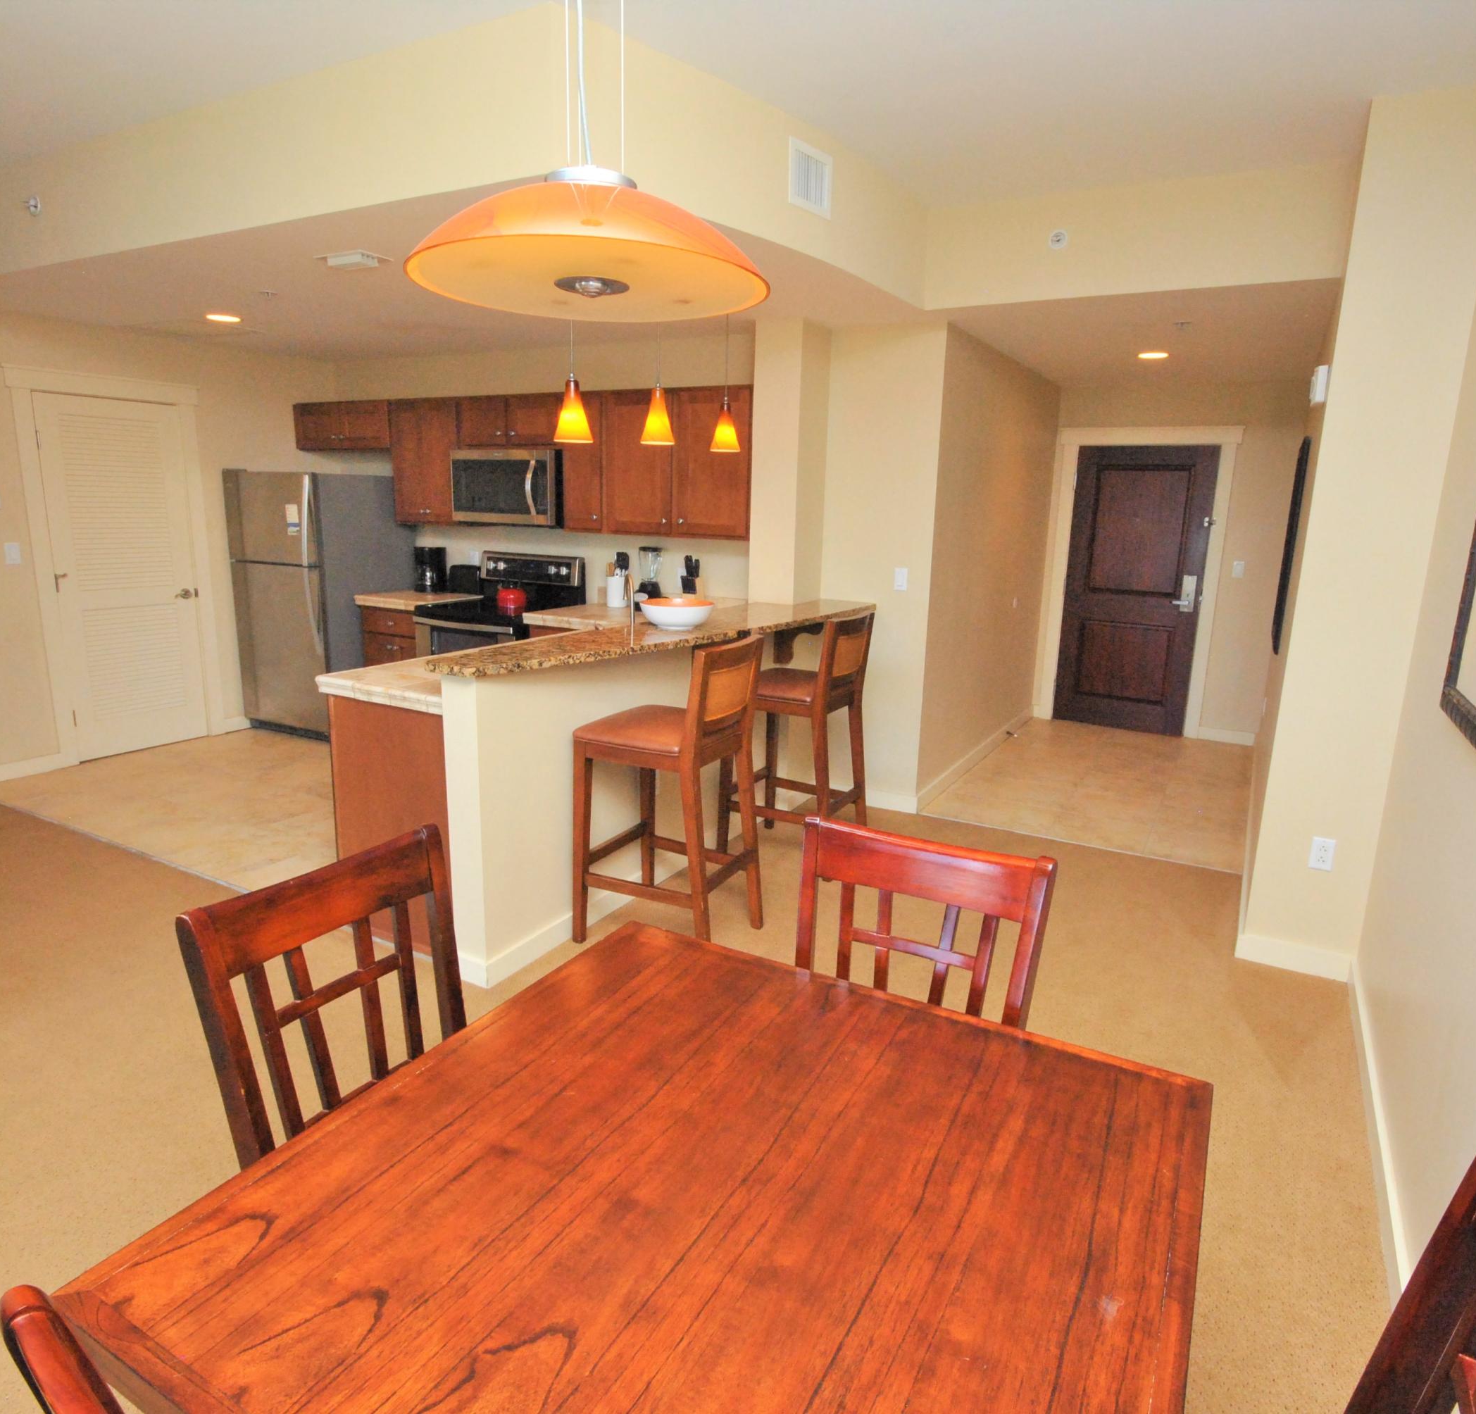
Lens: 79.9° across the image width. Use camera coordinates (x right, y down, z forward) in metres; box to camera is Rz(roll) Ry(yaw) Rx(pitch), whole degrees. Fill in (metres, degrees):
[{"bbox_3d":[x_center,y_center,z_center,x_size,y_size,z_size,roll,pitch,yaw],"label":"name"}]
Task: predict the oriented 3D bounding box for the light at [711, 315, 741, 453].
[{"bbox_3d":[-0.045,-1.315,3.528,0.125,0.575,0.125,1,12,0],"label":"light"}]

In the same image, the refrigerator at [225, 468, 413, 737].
[{"bbox_3d":[-2.746,-0.689,5.898,0.827,1.694,0.797,7,13,26],"label":"refrigerator"}]

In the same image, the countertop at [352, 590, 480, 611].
[{"bbox_3d":[-2.082,-0.706,5.816,0.508,0.050,0.628,7,13,26],"label":"countertop"}]

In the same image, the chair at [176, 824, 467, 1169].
[{"bbox_3d":[-0.399,0.723,1.272,0.558,0.942,0.458,8,14,29],"label":"chair"}]

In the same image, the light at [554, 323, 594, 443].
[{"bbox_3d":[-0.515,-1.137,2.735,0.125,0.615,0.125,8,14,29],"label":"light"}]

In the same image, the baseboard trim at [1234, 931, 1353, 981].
[{"bbox_3d":[1.875,0.841,2.974,0.324,0.098,0.017,8,14,29],"label":"baseboard trim"}]

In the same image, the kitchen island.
[{"bbox_3d":[-0.384,0.147,3.790,1.007,1.026,2.471,8,14,29],"label":"kitchen island"}]

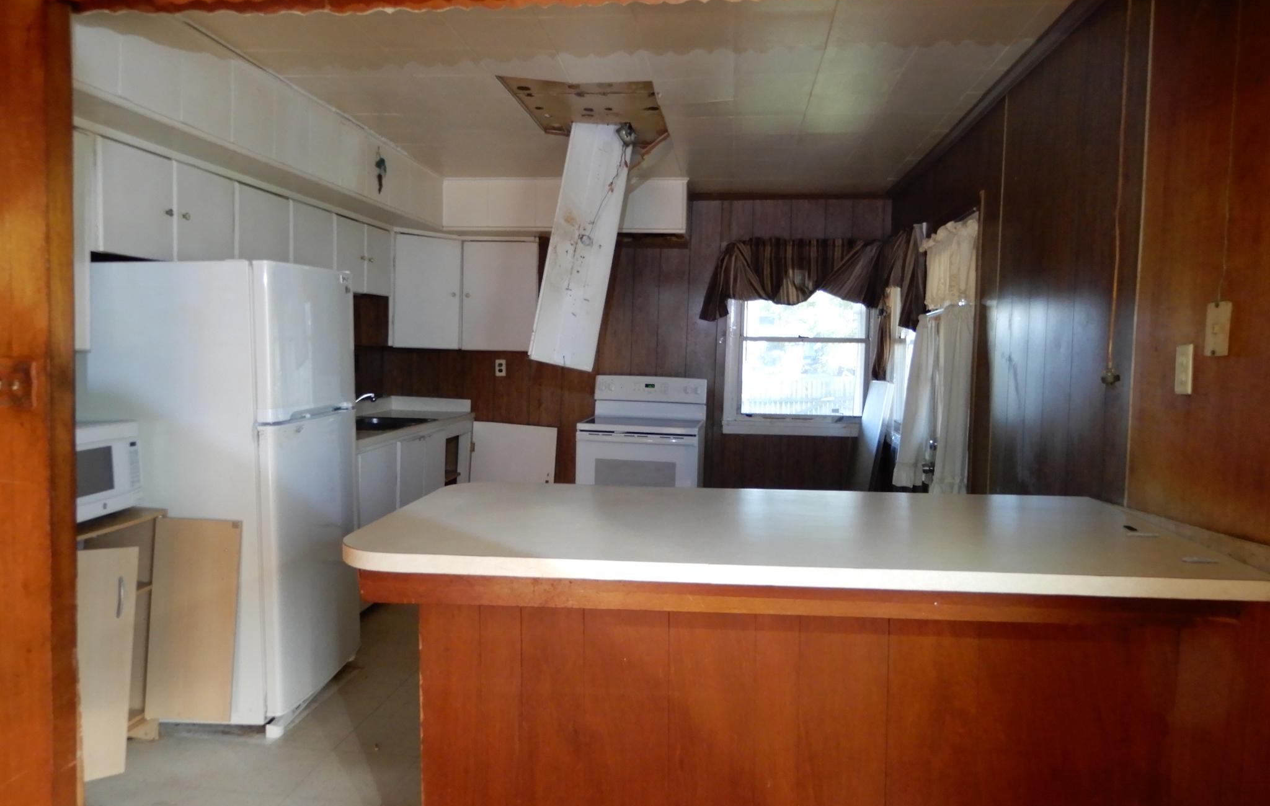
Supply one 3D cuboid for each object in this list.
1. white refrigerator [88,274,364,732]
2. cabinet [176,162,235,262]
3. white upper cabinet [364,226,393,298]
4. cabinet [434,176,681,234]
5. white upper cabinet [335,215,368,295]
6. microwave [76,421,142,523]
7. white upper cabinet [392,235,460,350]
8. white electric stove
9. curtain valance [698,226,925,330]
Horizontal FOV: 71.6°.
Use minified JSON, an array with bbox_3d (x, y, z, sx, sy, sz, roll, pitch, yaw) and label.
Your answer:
[{"bbox_3d":[-1.544,0.318,3.409,0.700,1.670,0.690,2,4,7],"label":"white refrigerator"},{"bbox_3d":[-1.916,-0.759,3.635,0.300,0.410,0.420,2,4,7],"label":"cabinet"},{"bbox_3d":[-1.710,-0.861,5.349,0.300,0.410,0.350,2,4,7],"label":"white upper cabinet"},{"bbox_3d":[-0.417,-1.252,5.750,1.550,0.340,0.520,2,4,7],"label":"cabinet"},{"bbox_3d":[-1.754,-0.839,4.983,0.300,0.410,0.385,2,4,7],"label":"white upper cabinet"},{"bbox_3d":[-1.909,0.221,2.776,0.380,0.285,0.500,1,4,4],"label":"microwave"},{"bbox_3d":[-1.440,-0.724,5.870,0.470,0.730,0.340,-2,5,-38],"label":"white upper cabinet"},{"bbox_3d":[0.047,0.440,5.732,0.760,1.195,0.670,2,4,7],"label":"white electric stove"},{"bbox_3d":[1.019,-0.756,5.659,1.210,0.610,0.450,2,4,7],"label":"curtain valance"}]

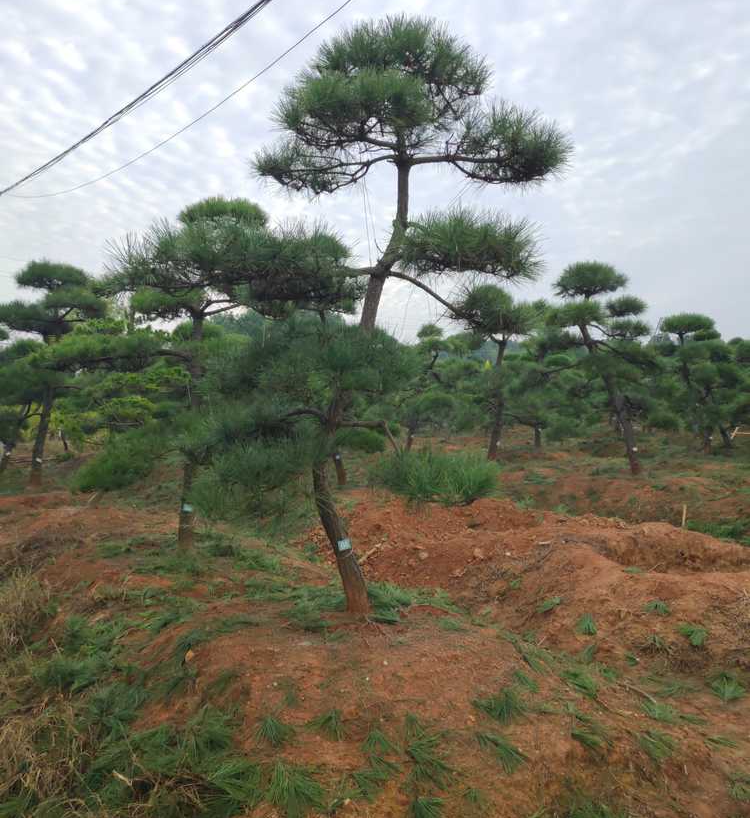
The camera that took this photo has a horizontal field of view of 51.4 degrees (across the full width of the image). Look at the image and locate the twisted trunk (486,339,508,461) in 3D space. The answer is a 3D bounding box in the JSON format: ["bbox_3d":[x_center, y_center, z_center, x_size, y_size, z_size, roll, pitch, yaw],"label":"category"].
[{"bbox_3d":[2.136,-0.148,13.600,0.384,2.127,0.300,0,1,0],"label":"twisted trunk"}]

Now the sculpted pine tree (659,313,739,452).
[{"bbox_3d":[6.719,-0.550,16.200,1.612,2.780,1.500,0,1,0],"label":"sculpted pine tree"}]

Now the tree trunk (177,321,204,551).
[{"bbox_3d":[-1.514,0.185,6.400,0.230,1.904,0.200,0,1,0],"label":"tree trunk"}]

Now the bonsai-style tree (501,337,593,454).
[{"bbox_3d":[3.428,-0.328,15.500,1.735,2.275,1.500,0,1,0],"label":"bonsai-style tree"}]

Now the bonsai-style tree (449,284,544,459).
[{"bbox_3d":[2.118,-0.654,13.600,1.556,2.977,1.500,0,1,0],"label":"bonsai-style tree"}]

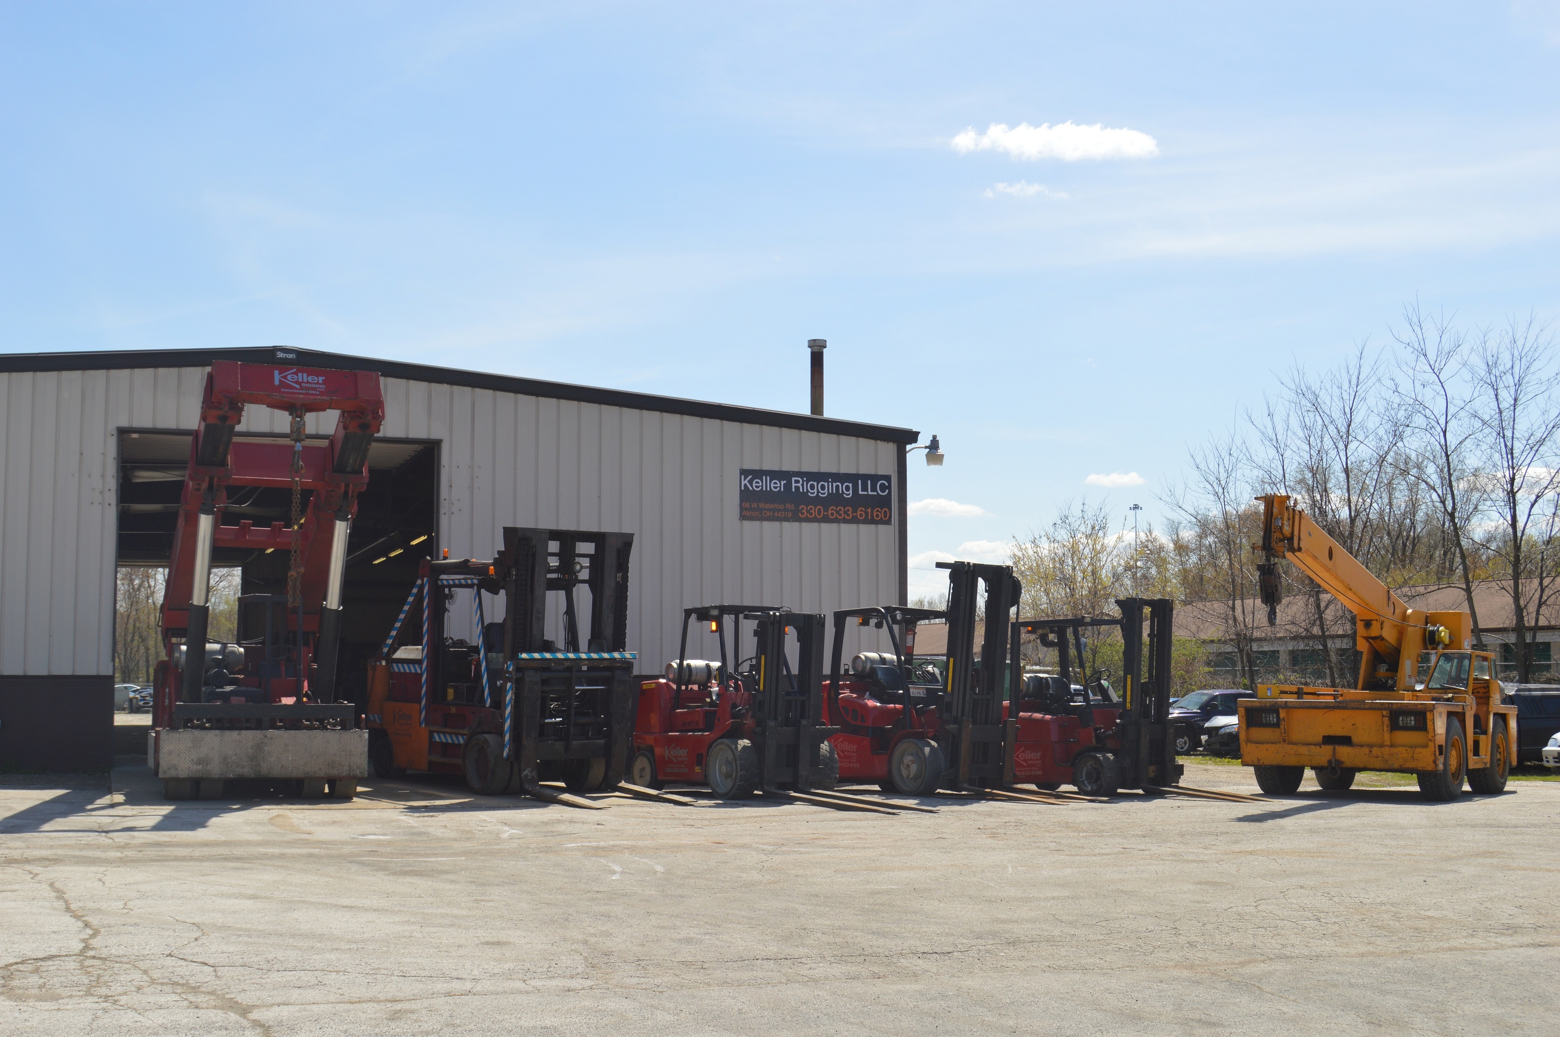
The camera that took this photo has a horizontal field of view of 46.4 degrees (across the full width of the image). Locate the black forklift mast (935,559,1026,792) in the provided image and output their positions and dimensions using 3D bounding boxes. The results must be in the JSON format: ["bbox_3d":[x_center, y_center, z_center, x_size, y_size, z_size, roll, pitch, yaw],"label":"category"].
[{"bbox_3d":[2.524,1.992,22.931,1.150,2.860,0.550,4,-2,-38],"label":"black forklift mast"}]

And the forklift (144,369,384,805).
[{"bbox_3d":[-7.000,0.935,24.204,2.440,5.200,4.900,2,-5,-20],"label":"forklift"}]

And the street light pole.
[{"bbox_3d":[61.800,12.544,316.029,2.200,30.500,2.200,1,-5,-11],"label":"street light pole"}]

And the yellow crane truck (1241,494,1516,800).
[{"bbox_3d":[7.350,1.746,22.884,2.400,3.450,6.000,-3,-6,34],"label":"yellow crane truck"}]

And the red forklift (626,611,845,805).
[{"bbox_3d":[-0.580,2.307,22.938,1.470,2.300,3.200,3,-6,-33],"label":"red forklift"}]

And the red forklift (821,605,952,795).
[{"bbox_3d":[1.630,2.374,23.886,1.450,2.320,3.000,3,-6,-33],"label":"red forklift"}]

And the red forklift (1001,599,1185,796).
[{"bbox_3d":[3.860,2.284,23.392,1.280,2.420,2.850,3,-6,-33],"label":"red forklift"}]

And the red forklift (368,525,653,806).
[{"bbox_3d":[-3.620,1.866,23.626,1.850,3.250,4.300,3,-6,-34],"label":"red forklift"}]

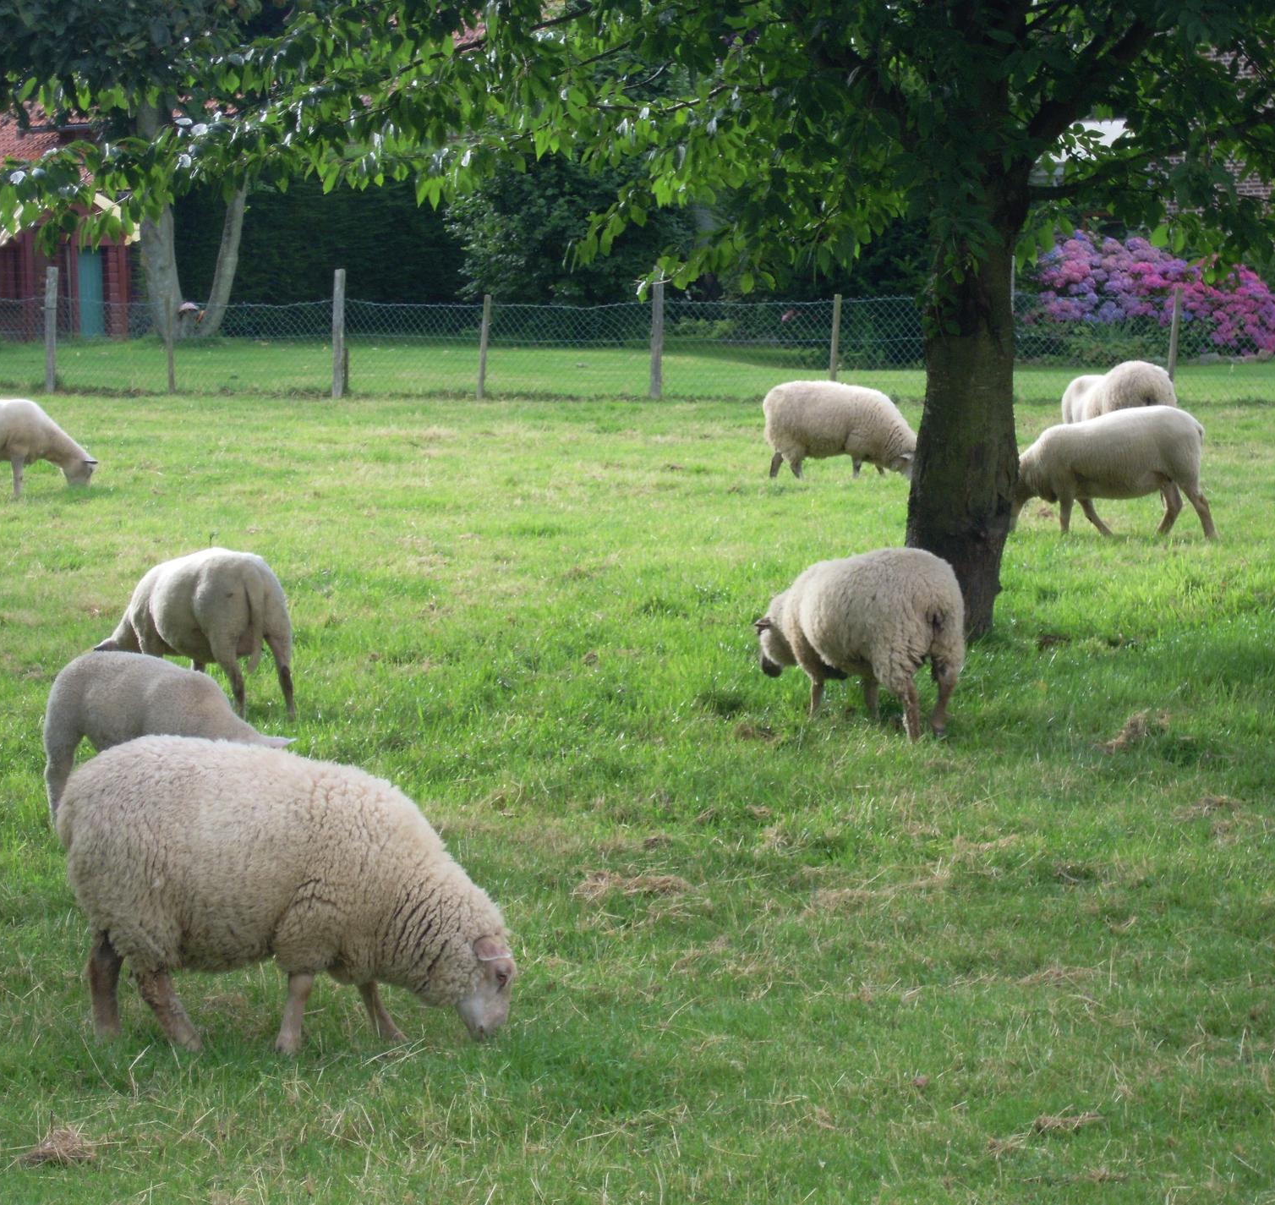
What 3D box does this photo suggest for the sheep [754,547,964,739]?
[{"bbox_3d":[0.867,0.143,17.950,0.430,0.720,1.050,-2,5,-29],"label":"sheep"}]

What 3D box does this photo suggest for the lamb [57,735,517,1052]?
[{"bbox_3d":[-0.791,0.657,10.500,1.030,0.680,0.460,1,5,9],"label":"lamb"}]

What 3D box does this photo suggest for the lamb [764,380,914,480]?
[{"bbox_3d":[1.459,-1.227,33.000,1.170,0.700,0.440,-1,5,-7],"label":"lamb"}]

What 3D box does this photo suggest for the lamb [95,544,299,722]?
[{"bbox_3d":[-1.778,0.138,18.600,0.380,0.670,1.000,-4,6,-40],"label":"lamb"}]

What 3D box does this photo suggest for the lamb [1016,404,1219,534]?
[{"bbox_3d":[2.634,-0.729,25.800,1.200,0.700,0.430,1,5,12],"label":"lamb"}]

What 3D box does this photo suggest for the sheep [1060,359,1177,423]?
[{"bbox_3d":[3.511,-1.400,33.500,0.480,0.710,1.150,-2,5,-27],"label":"sheep"}]

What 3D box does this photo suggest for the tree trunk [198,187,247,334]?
[{"bbox_3d":[-7.240,-5.980,81.000,0.880,2.750,0.500,0,4,0],"label":"tree trunk"}]

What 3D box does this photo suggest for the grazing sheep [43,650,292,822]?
[{"bbox_3d":[-1.446,0.447,14.550,0.900,0.610,0.330,1,4,11],"label":"grazing sheep"}]

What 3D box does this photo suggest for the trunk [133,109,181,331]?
[{"bbox_3d":[-7.203,-5.745,70.000,0.680,3.500,0.620,0,5,0],"label":"trunk"}]

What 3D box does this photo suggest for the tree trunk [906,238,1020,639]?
[{"bbox_3d":[1.460,-0.734,20.800,0.500,1.820,0.480,0,5,0],"label":"tree trunk"}]

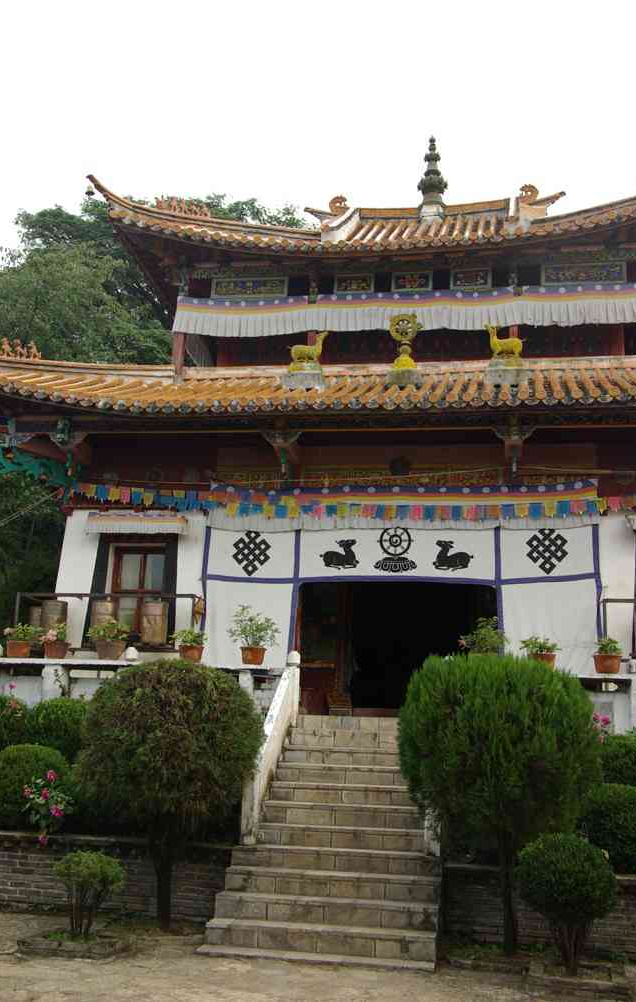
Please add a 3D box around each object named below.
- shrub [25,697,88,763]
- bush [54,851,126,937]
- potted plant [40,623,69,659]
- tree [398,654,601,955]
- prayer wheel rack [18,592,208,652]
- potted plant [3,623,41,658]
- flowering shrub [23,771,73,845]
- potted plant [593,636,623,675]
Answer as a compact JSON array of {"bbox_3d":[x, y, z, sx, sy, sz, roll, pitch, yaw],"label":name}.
[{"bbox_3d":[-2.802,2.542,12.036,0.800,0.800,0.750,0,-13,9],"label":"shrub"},{"bbox_3d":[-1.985,3.405,9.656,0.653,0.707,0.630,0,-13,9],"label":"bush"},{"bbox_3d":[-3.110,1.646,13.124,0.373,0.423,0.360,0,-13,9],"label":"potted plant"},{"bbox_3d":[1.477,2.438,9.083,1.625,2.389,1.576,0,-13,11],"label":"tree"},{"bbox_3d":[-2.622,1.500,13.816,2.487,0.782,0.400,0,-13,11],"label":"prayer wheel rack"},{"bbox_3d":[-3.286,1.550,12.366,0.416,0.398,0.387,0,-13,11],"label":"potted plant"},{"bbox_3d":[-2.572,2.922,10.612,0.501,0.679,0.450,0,-13,9],"label":"flowering shrub"},{"bbox_3d":[2.922,1.554,11.190,0.297,0.380,0.288,0,-13,11],"label":"potted plant"}]

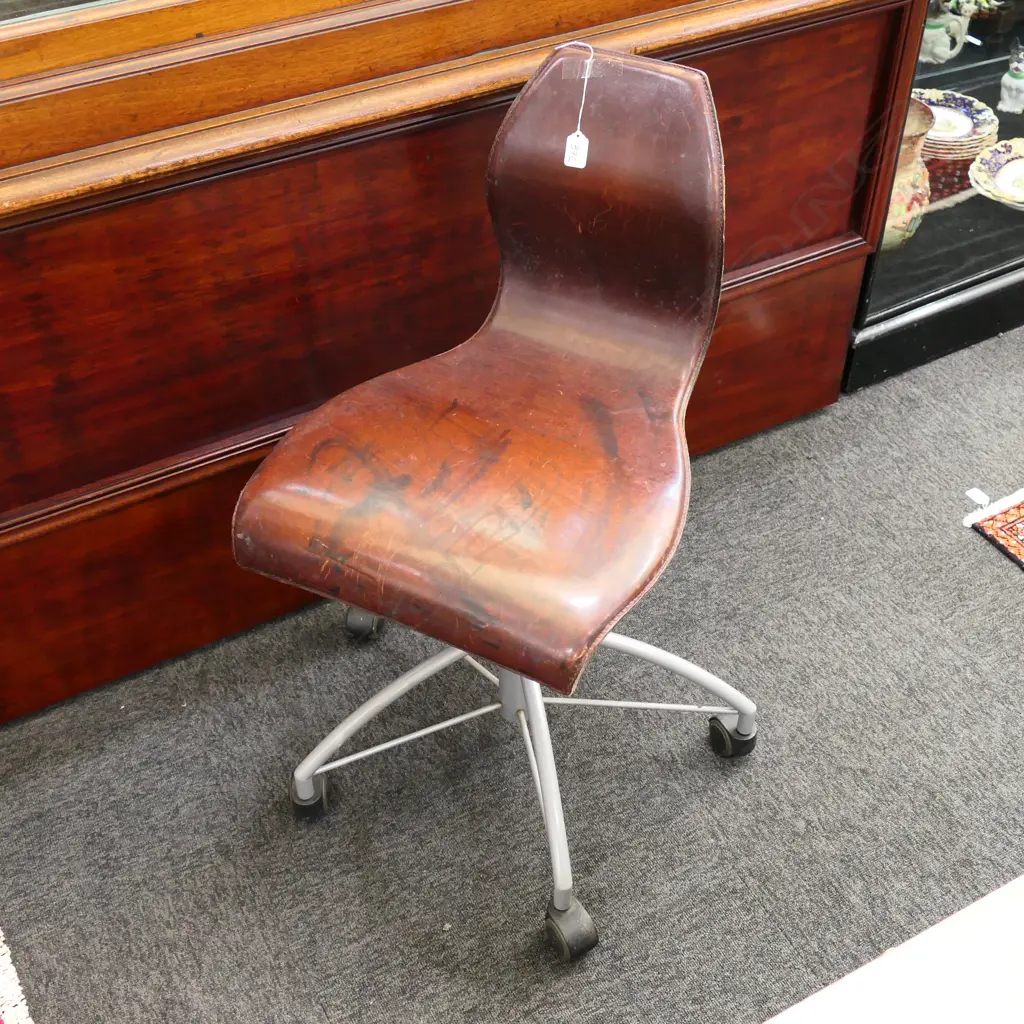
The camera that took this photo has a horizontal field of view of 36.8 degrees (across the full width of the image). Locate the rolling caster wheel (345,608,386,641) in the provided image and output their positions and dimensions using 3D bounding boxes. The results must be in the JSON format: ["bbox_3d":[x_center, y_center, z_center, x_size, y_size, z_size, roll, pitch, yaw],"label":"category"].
[{"bbox_3d":[-0.194,0.140,2.015,0.043,0.052,0.057,-1,43,-2],"label":"rolling caster wheel"}]

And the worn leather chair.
[{"bbox_3d":[0.015,-0.025,1.672,0.577,0.824,0.577,19,45,19],"label":"worn leather chair"}]

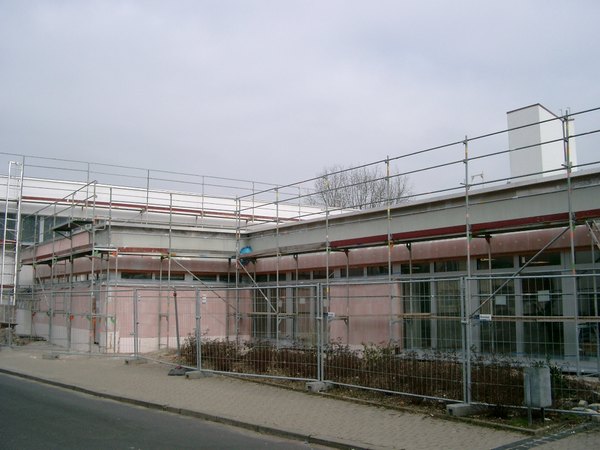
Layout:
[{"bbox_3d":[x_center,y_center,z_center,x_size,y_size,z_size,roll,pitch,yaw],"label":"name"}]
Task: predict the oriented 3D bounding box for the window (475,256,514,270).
[{"bbox_3d":[4.928,0.953,16.105,0.100,0.320,1.078,6,-10,-38],"label":"window"}]

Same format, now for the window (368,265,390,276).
[{"bbox_3d":[2.401,1.384,19.319,0.100,0.324,1.053,6,-10,-38],"label":"window"}]

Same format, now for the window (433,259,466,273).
[{"bbox_3d":[4.055,1.106,17.215,0.100,0.329,1.081,6,-10,-38],"label":"window"}]

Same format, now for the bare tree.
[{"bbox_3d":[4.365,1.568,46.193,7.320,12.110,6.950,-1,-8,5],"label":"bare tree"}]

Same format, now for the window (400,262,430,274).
[{"bbox_3d":[3.292,1.237,18.184,0.100,0.320,1.088,6,-10,-38],"label":"window"}]

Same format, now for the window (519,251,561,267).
[{"bbox_3d":[5.683,0.822,15.145,0.100,0.325,1.068,6,-10,-38],"label":"window"}]

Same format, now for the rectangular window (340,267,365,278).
[{"bbox_3d":[1.683,1.503,20.232,0.100,0.322,1.087,6,-10,-38],"label":"rectangular window"}]

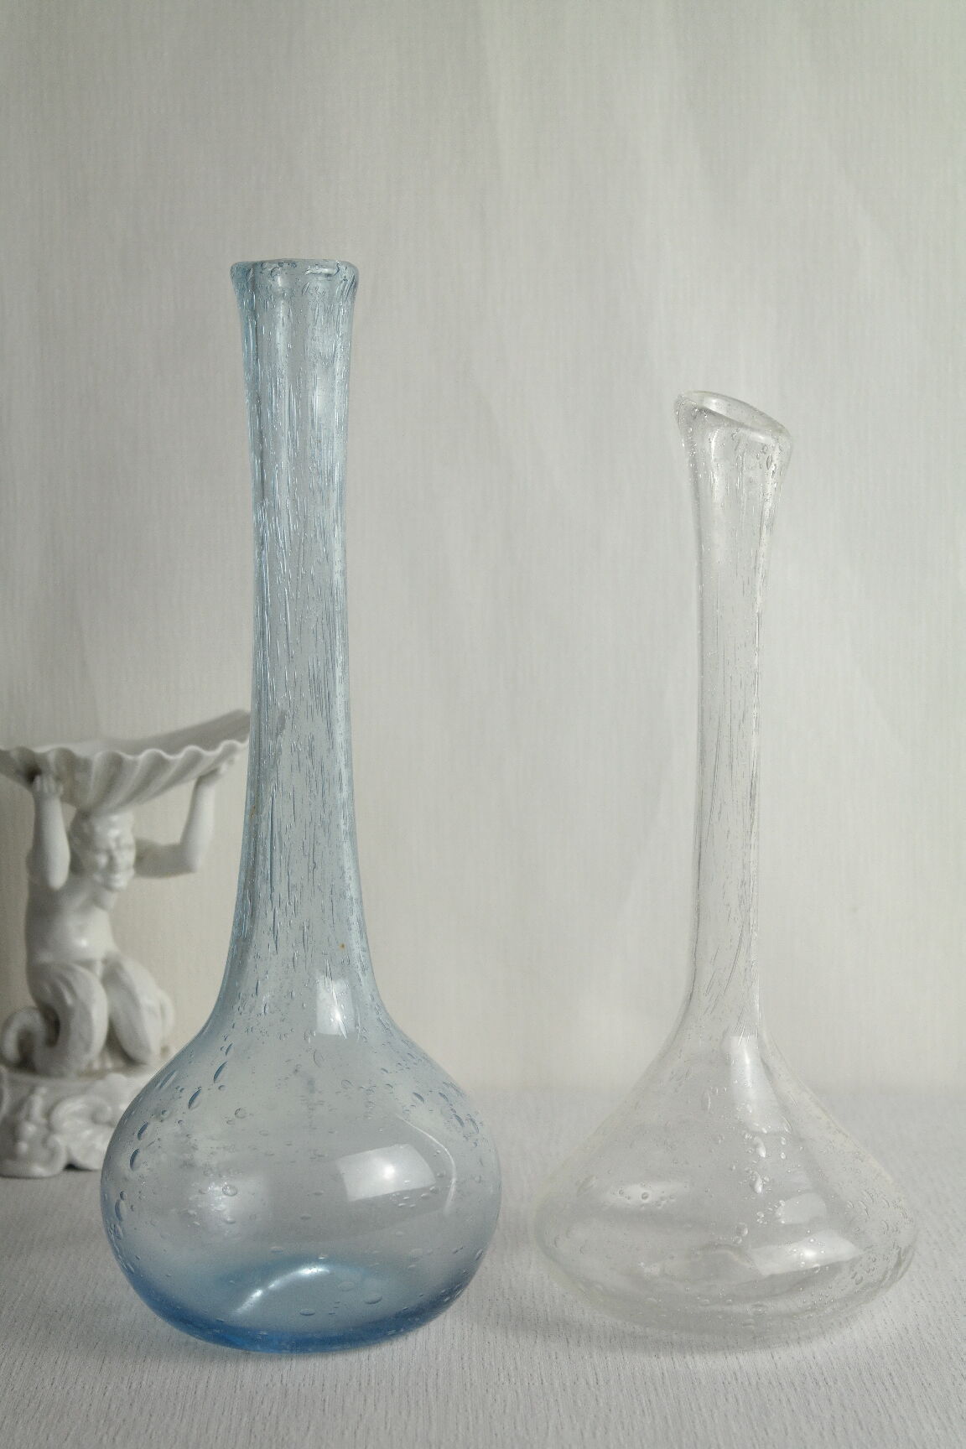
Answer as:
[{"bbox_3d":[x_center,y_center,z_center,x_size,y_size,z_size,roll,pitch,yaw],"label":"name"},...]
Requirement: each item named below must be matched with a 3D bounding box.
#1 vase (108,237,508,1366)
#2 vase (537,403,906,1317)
[{"bbox_3d":[-0.063,0.028,1.065,0.140,0.370,0.140,0,7,0],"label":"vase"},{"bbox_3d":[0.085,0.049,1.082,0.136,0.326,0.136,0,7,0],"label":"vase"}]

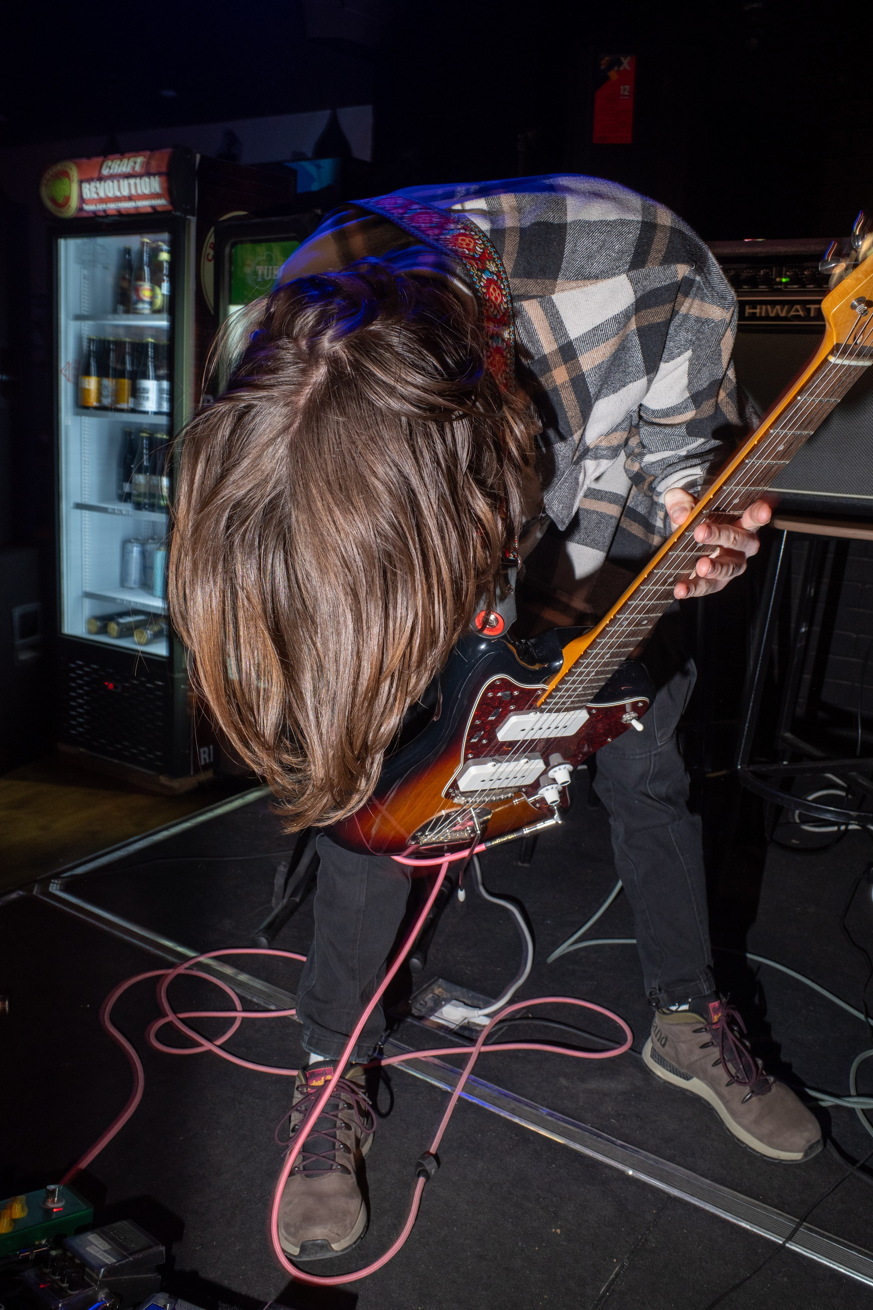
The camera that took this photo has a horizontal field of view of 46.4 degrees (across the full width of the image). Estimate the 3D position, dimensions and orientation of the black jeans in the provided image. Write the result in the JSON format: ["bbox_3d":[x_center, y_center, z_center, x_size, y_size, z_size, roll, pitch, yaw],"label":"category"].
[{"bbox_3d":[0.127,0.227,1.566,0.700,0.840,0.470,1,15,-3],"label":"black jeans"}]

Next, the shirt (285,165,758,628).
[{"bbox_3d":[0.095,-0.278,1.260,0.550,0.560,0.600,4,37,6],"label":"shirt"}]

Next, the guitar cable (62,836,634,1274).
[{"bbox_3d":[-0.119,0.405,1.605,0.980,0.660,0.840,2,15,0],"label":"guitar cable"}]

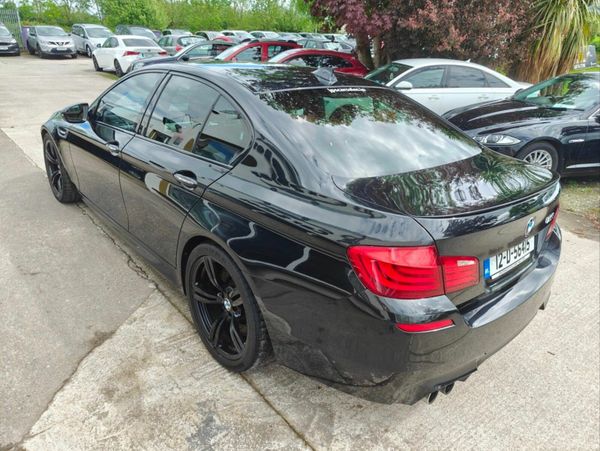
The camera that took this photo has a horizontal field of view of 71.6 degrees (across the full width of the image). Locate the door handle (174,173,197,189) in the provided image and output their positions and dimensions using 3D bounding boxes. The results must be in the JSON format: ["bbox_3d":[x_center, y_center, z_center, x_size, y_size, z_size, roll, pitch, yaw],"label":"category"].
[{"bbox_3d":[-0.578,-0.223,2.112,0.055,0.045,0.225,-15,30,-40],"label":"door handle"}]

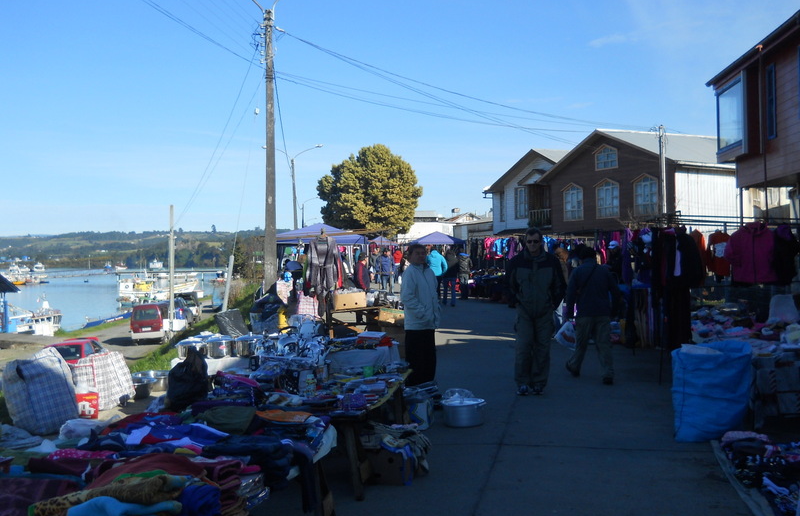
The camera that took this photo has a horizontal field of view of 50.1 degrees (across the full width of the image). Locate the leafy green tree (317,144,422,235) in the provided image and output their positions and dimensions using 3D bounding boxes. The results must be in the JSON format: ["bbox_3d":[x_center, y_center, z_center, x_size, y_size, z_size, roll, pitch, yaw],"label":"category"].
[{"bbox_3d":[-2.140,-3.300,60.000,7.200,9.200,7.200,0,0,0],"label":"leafy green tree"}]

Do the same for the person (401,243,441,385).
[{"bbox_3d":[0.235,0.660,9.750,0.460,1.660,0.330,0,0,-37],"label":"person"}]

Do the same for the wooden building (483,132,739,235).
[{"bbox_3d":[13.200,-2.400,45.700,10.000,7.600,17.500,0,0,-21],"label":"wooden building"}]

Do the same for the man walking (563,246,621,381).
[{"bbox_3d":[2.330,0.690,10.150,0.580,1.650,0.520,0,0,23],"label":"man walking"}]

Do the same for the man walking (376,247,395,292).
[{"bbox_3d":[-0.520,0.500,32.000,0.550,1.740,0.520,0,0,18],"label":"man walking"}]

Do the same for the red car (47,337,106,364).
[{"bbox_3d":[-10.200,3.300,26.500,1.650,1.420,4.300,0,0,-7],"label":"red car"}]

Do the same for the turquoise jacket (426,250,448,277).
[{"bbox_3d":[1.180,0.170,27.000,0.660,0.820,0.420,0,0,0],"label":"turquoise jacket"}]

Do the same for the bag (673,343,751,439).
[{"bbox_3d":[2.600,1.120,7.150,0.570,0.760,0.450,0,0,6],"label":"bag"}]

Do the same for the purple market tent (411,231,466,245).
[{"bbox_3d":[2.250,-0.080,50.000,2.800,2.900,2.800,0,0,15],"label":"purple market tent"}]

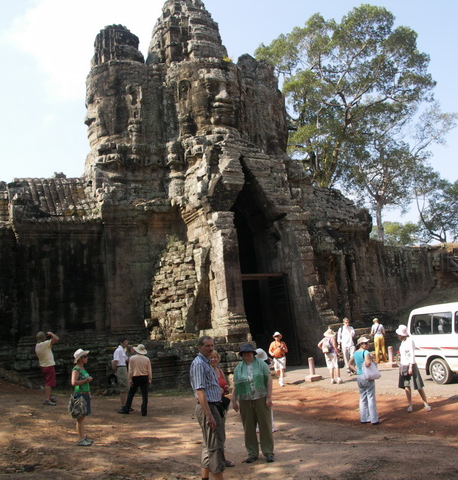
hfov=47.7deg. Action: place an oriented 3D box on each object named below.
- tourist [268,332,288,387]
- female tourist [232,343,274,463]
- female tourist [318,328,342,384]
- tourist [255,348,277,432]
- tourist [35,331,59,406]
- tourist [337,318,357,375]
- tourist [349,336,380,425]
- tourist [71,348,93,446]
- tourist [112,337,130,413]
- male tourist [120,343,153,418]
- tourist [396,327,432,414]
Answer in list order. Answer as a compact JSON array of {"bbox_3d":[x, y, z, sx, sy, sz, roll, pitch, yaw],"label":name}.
[{"bbox_3d":[1.539,3.701,16.100,0.580,1.657,0.460,-4,-10,3],"label":"tourist"},{"bbox_3d":[0.335,2.307,7.400,0.600,1.657,0.360,-6,-10,5],"label":"female tourist"},{"bbox_3d":[2.990,3.450,15.400,0.600,1.674,0.450,-9,-11,30],"label":"female tourist"},{"bbox_3d":[0.727,2.868,9.900,0.550,1.556,0.520,-2,-10,-6],"label":"tourist"},{"bbox_3d":[-4.241,2.993,12.100,0.500,1.730,0.500,-2,-10,-15],"label":"tourist"},{"bbox_3d":[3.709,3.356,16.200,0.520,1.784,0.380,-3,-10,-10],"label":"tourist"},{"bbox_3d":[2.574,2.653,9.800,0.560,1.609,0.440,-11,-12,39],"label":"tourist"},{"bbox_3d":[-2.576,2.755,9.100,0.400,1.667,0.480,-7,-10,15],"label":"tourist"},{"bbox_3d":[-2.554,3.191,12.300,0.550,1.722,0.520,-3,-10,-3],"label":"tourist"},{"bbox_3d":[-2.174,3.280,12.100,0.680,1.646,0.450,-2,-10,-7],"label":"male tourist"},{"bbox_3d":[3.544,2.458,9.950,0.520,1.650,0.540,3,-12,-39],"label":"tourist"}]

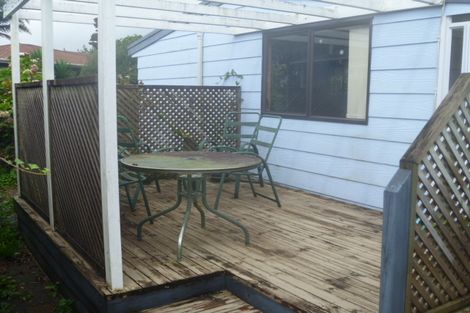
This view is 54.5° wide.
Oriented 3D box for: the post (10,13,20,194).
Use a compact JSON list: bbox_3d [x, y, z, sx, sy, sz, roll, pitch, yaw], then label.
[{"bbox_3d":[-2.718,-0.621,5.716,0.090,2.300,0.090,-5,9,-35],"label":"post"}]

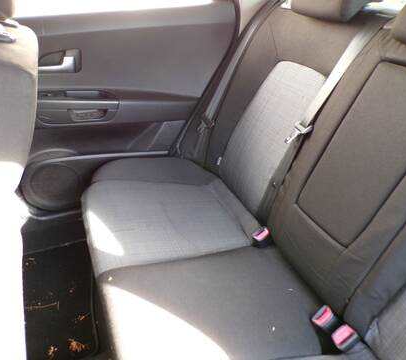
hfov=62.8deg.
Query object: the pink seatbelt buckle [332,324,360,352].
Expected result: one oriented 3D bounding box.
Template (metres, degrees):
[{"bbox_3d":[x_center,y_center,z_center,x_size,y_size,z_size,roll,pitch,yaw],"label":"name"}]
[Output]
[{"bbox_3d":[0.314,0.349,0.729,0.044,0.055,0.030,-38,39,0],"label":"pink seatbelt buckle"}]

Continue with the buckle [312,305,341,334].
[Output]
[{"bbox_3d":[0.290,0.327,0.777,0.042,0.055,0.030,-47,41,1],"label":"buckle"}]

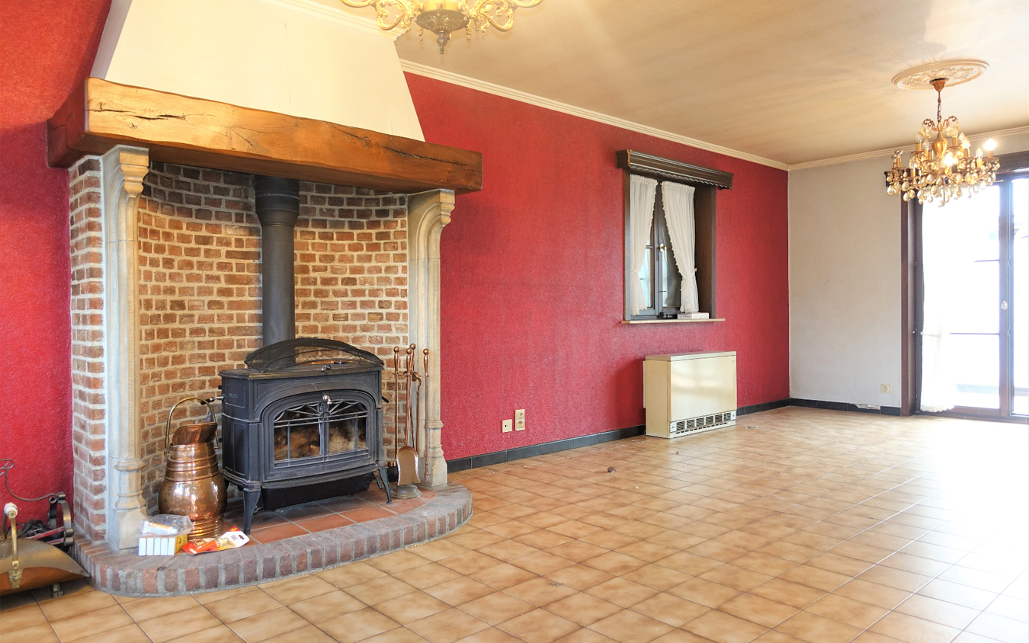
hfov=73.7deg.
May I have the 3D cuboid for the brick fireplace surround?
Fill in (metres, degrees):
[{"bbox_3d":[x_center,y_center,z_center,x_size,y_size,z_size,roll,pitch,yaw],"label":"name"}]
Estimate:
[{"bbox_3d":[-1.006,0.153,3.123,1.680,1.620,1.035,-1,1,-41],"label":"brick fireplace surround"}]

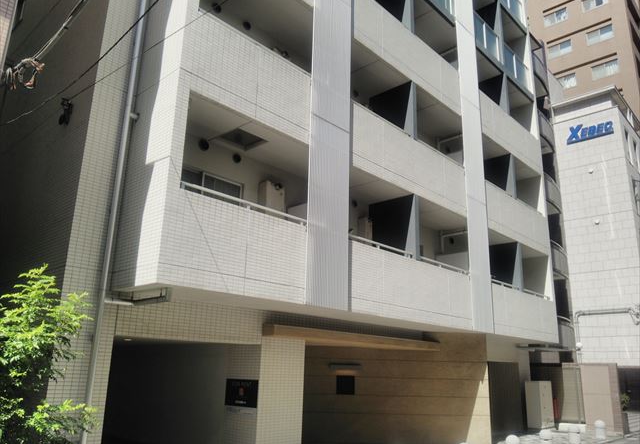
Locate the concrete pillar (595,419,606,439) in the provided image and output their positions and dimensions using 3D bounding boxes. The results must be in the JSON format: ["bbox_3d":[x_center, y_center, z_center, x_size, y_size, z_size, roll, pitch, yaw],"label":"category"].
[{"bbox_3d":[8.138,6.050,16.129,0.290,0.500,0.290,-12,-20,40],"label":"concrete pillar"}]

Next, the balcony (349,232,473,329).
[{"bbox_3d":[1.663,1.480,11.856,1.100,1.354,4.612,-12,-20,40],"label":"balcony"}]

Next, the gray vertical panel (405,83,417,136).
[{"bbox_3d":[2.039,-2.480,12.632,0.300,1.430,0.170,-12,-20,40],"label":"gray vertical panel"}]

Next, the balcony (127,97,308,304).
[{"bbox_3d":[-1.541,-0.199,8.610,1.150,2.745,2.678,-12,-20,40],"label":"balcony"}]

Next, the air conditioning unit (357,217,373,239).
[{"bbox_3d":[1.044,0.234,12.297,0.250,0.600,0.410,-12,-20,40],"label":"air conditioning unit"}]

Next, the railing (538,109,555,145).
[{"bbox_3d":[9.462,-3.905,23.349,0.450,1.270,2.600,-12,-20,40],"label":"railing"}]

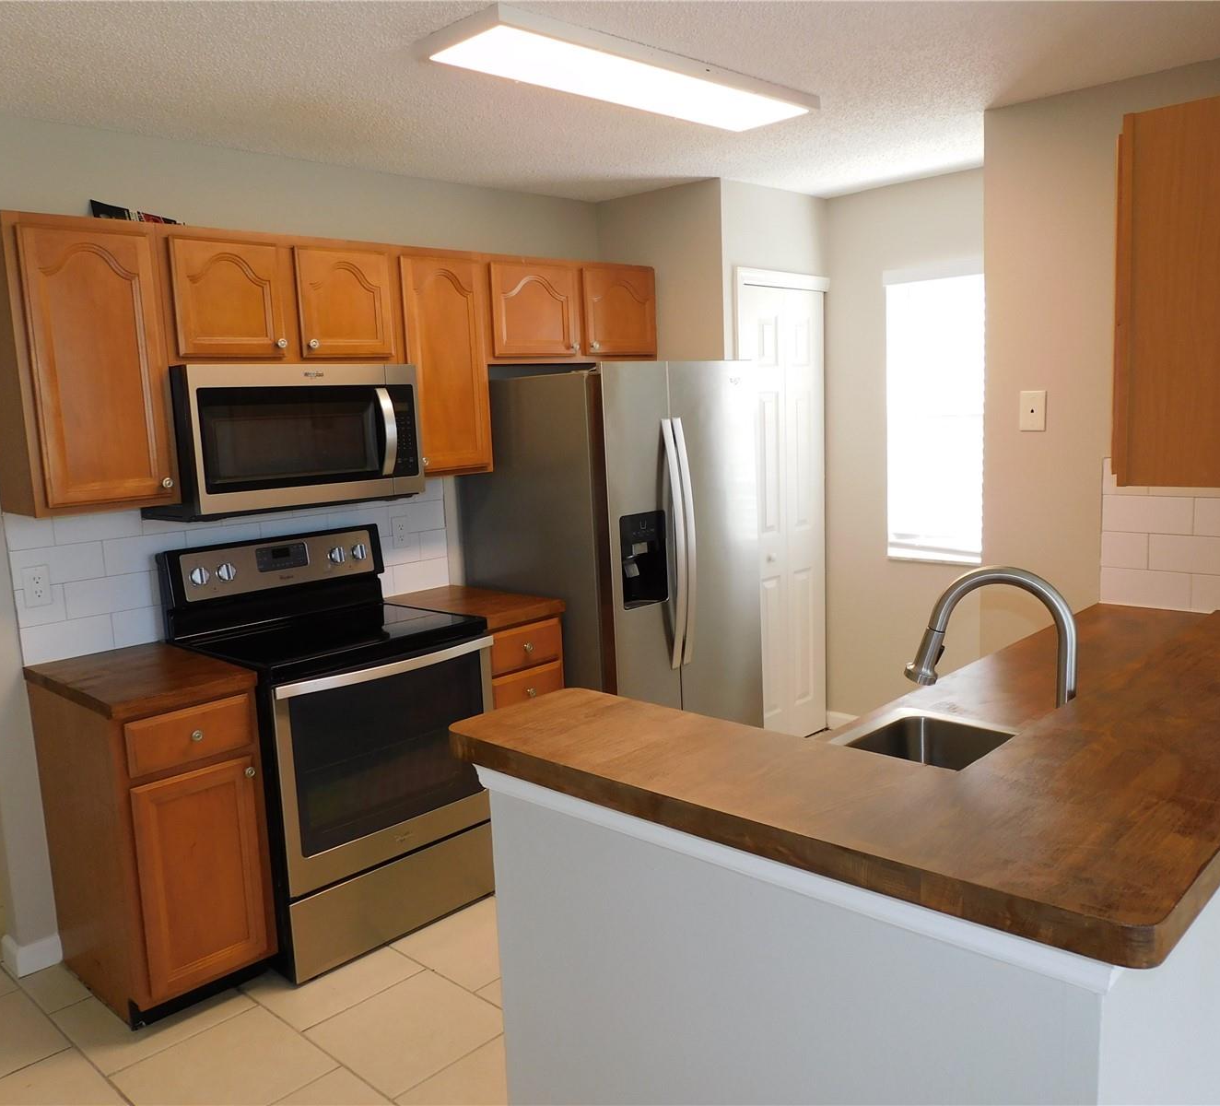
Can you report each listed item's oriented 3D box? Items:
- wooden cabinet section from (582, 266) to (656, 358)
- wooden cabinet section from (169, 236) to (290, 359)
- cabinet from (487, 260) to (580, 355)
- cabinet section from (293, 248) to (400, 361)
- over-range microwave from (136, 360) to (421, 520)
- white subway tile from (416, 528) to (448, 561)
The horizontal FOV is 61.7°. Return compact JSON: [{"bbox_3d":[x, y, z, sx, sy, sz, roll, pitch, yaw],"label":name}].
[{"bbox_3d":[-0.055,-0.968,4.207,0.310,0.358,0.432,6,12,44],"label":"wooden cabinet section"},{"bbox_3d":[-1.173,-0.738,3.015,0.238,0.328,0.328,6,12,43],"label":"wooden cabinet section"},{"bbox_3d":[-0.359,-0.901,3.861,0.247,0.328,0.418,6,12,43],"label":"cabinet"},{"bbox_3d":[-0.936,-0.795,3.323,0.310,0.350,0.366,6,12,44],"label":"cabinet section"},{"bbox_3d":[-1.011,-0.360,3.193,0.416,0.430,0.751,6,12,43],"label":"over-range microwave"},{"bbox_3d":[-0.671,-0.030,3.878,0.014,0.110,0.129,6,12,43],"label":"white subway tile"}]

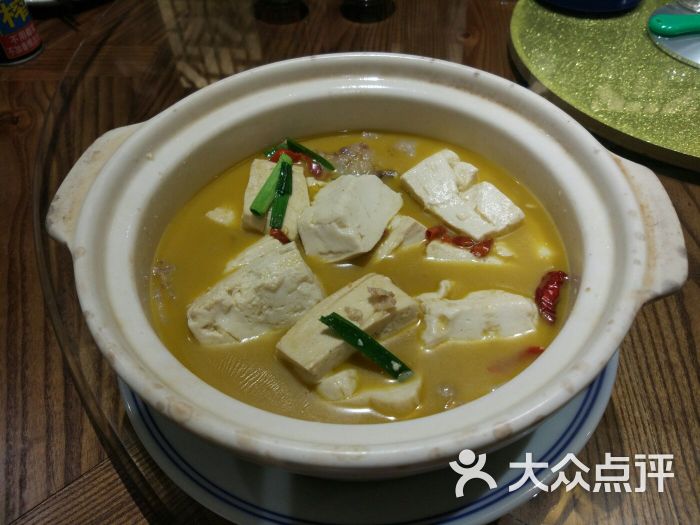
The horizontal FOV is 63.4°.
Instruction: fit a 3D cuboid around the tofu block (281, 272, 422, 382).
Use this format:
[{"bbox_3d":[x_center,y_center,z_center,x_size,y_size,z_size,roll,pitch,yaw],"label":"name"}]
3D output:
[{"bbox_3d":[0.000,0.030,0.232,0.052,0.019,0.019,-31,56,-23],"label":"tofu block"}]

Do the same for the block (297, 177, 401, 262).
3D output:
[{"bbox_3d":[0.002,-0.016,0.267,0.033,0.021,0.043,27,56,22],"label":"block"}]

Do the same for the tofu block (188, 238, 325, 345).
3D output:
[{"bbox_3d":[-0.038,0.020,0.243,0.048,0.022,0.034,-29,55,-21],"label":"tofu block"}]

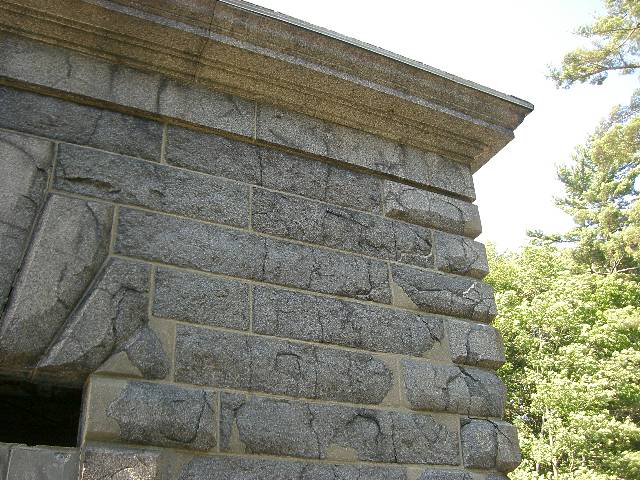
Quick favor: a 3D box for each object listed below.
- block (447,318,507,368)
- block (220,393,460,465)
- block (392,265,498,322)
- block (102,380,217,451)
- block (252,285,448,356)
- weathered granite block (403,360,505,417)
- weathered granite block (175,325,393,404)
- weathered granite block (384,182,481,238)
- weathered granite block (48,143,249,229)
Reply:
[{"bbox_3d":[1.067,0.889,5.565,0.505,0.333,0.580,12,-27,-24],"label":"block"},{"bbox_3d":[0.117,1.317,4.718,1.772,0.348,0.360,12,-27,-24],"label":"block"},{"bbox_3d":[0.863,0.483,5.541,0.963,0.334,0.420,12,-27,-24],"label":"block"},{"bbox_3d":[-1.003,1.083,4.228,0.668,0.348,0.380,12,-27,-24],"label":"block"},{"bbox_3d":[0.170,0.647,5.052,1.525,0.333,0.360,12,-27,-24],"label":"block"},{"bbox_3d":[0.912,1.156,5.261,0.926,0.357,0.420,12,-27,-24],"label":"weathered granite block"},{"bbox_3d":[-0.248,0.895,4.712,1.554,0.357,0.360,12,-27,-24],"label":"weathered granite block"},{"bbox_3d":[0.834,-0.169,5.823,0.897,0.324,0.420,12,-27,-24],"label":"weathered granite block"},{"bbox_3d":[-1.141,-0.281,4.763,1.278,0.331,0.360,12,-27,-24],"label":"weathered granite block"}]

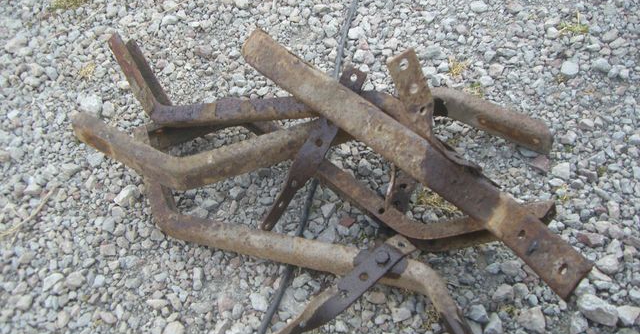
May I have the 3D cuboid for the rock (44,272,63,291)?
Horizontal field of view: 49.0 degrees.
[{"bbox_3d":[-0.439,0.189,1.157,0.019,0.018,0.039,38,61,26],"label":"rock"}]

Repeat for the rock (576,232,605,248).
[{"bbox_3d":[0.452,0.122,1.170,0.044,0.018,0.023,9,51,8],"label":"rock"}]

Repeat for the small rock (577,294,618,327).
[{"bbox_3d":[0.427,0.221,1.080,0.058,0.036,0.042,21,53,17],"label":"small rock"}]

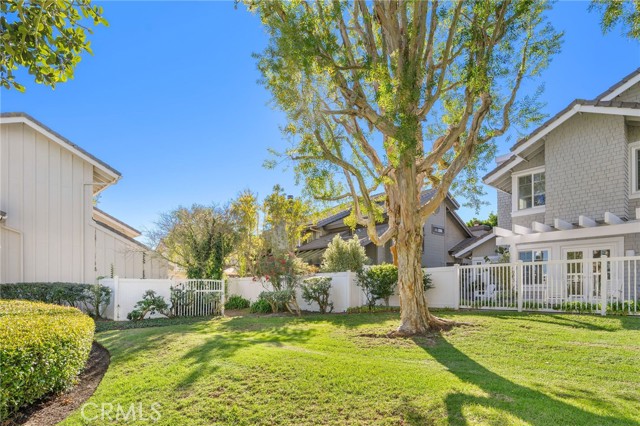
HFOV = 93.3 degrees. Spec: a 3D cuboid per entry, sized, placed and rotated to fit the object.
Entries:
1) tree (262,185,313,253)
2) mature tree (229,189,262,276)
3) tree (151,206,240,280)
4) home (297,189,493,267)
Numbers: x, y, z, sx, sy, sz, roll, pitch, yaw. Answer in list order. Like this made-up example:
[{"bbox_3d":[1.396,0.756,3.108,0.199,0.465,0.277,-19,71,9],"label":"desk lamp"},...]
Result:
[{"bbox_3d":[-1.678,1.523,15.600,2.600,5.700,2.500,0,-4,0],"label":"tree"},{"bbox_3d":[-3.822,1.616,15.500,1.800,5.600,1.800,0,-4,0],"label":"mature tree"},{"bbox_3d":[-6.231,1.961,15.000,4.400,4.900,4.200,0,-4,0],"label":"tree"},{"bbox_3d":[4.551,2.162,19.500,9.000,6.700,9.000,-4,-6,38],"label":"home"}]

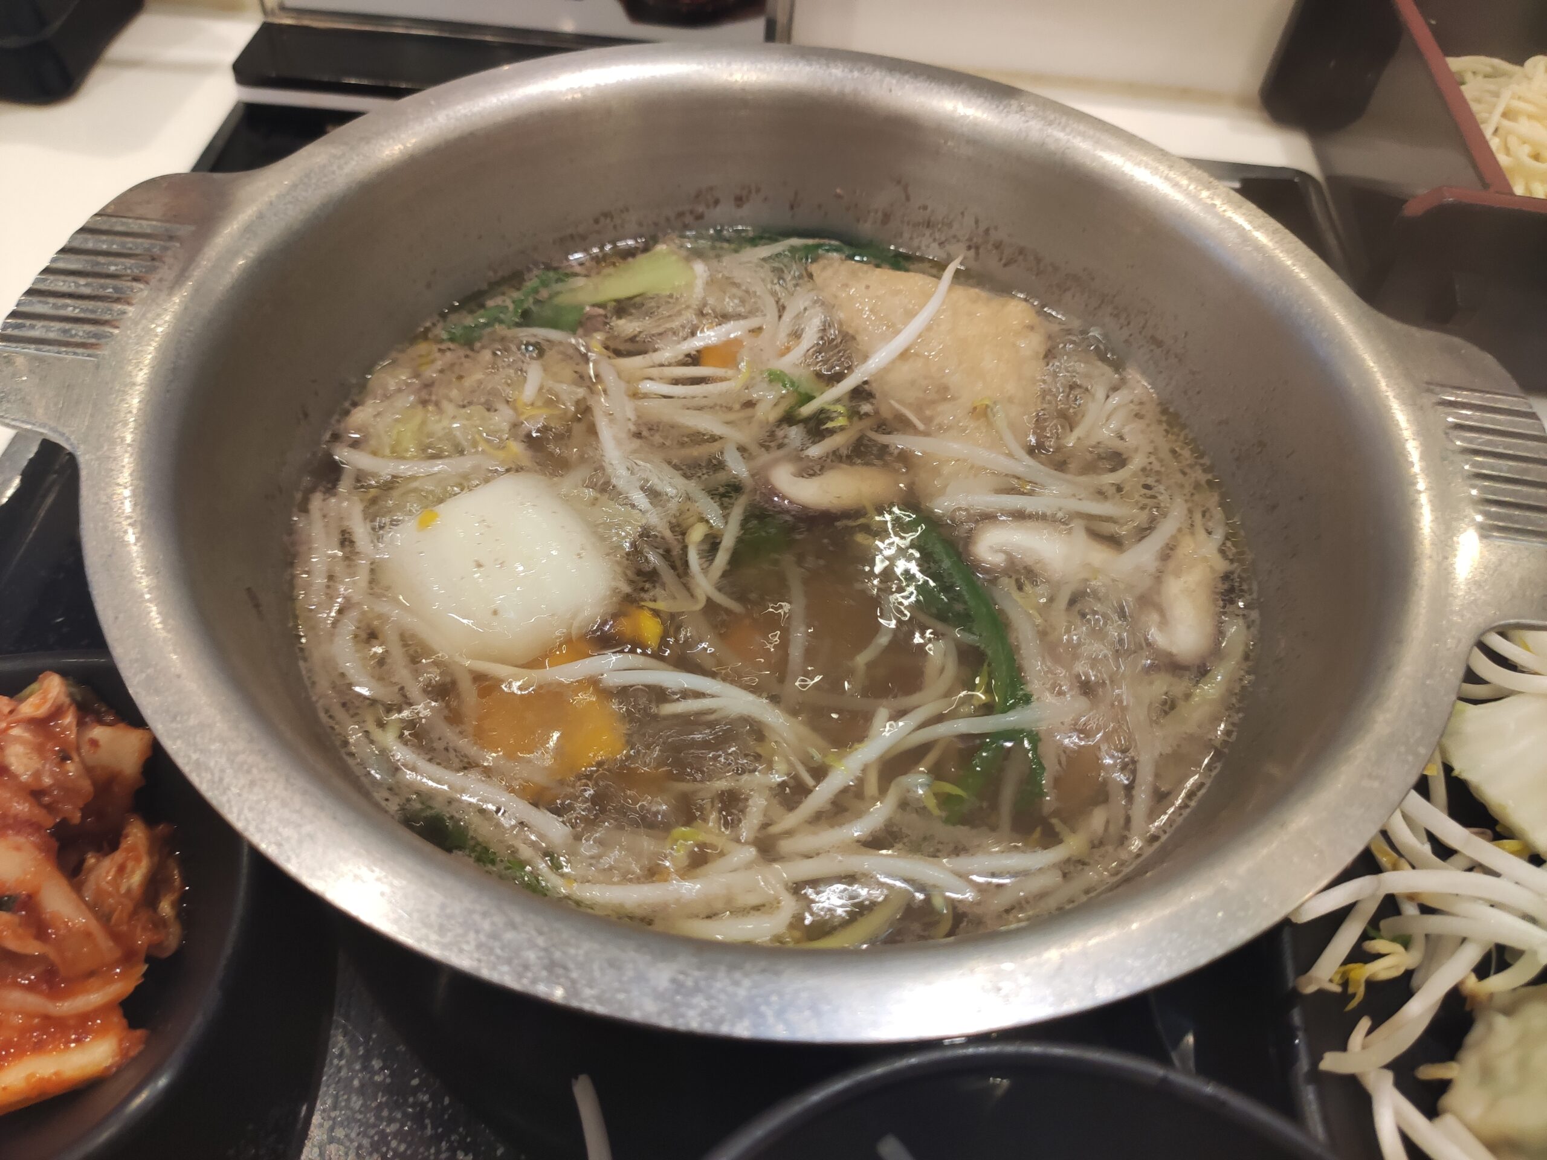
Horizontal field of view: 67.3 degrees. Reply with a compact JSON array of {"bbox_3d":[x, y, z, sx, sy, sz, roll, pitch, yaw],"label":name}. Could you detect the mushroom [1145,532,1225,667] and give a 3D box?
[{"bbox_3d":[0.078,0.005,0.222,0.015,0.011,0.029,17,52,8],"label":"mushroom"}]

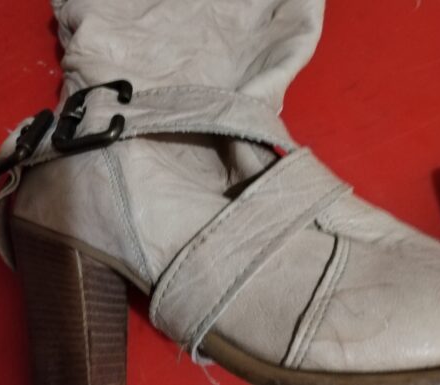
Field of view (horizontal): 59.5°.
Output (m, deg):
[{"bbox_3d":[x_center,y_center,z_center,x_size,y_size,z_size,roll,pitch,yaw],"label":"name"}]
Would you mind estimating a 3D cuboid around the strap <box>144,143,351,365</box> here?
[{"bbox_3d":[0.015,0.030,0.192,0.110,0.060,0.042,-44,82,-8],"label":"strap"}]

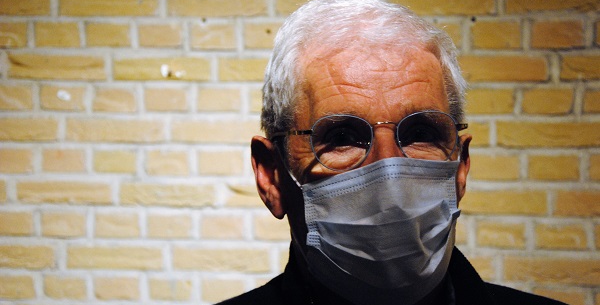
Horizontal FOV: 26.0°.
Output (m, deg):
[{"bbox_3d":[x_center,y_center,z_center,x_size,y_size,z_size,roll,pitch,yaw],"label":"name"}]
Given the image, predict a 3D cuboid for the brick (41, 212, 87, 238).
[{"bbox_3d":[-0.473,0.143,2.715,0.097,0.052,0.120,1,6,10],"label":"brick"}]

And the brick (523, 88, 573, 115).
[{"bbox_3d":[0.479,-0.103,2.525,0.095,0.050,0.120,1,6,10],"label":"brick"}]

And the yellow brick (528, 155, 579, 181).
[{"bbox_3d":[0.493,0.023,2.535,0.095,0.050,0.120,1,6,10],"label":"yellow brick"}]

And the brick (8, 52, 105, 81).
[{"bbox_3d":[-0.519,-0.192,2.873,0.218,0.056,0.103,1,8,9],"label":"brick"}]

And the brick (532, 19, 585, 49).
[{"bbox_3d":[0.541,-0.254,2.749,0.104,0.056,0.215,1,8,9],"label":"brick"}]

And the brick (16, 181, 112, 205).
[{"bbox_3d":[-0.510,0.084,2.912,0.214,0.053,0.103,1,6,10],"label":"brick"}]

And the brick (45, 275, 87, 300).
[{"bbox_3d":[-0.471,0.271,2.728,0.093,0.052,0.120,1,6,10],"label":"brick"}]

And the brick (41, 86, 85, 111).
[{"bbox_3d":[-0.497,-0.131,2.935,0.102,0.054,0.215,1,8,9],"label":"brick"}]

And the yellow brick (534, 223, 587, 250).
[{"bbox_3d":[0.508,0.157,2.546,0.097,0.050,0.120,1,6,10],"label":"yellow brick"}]

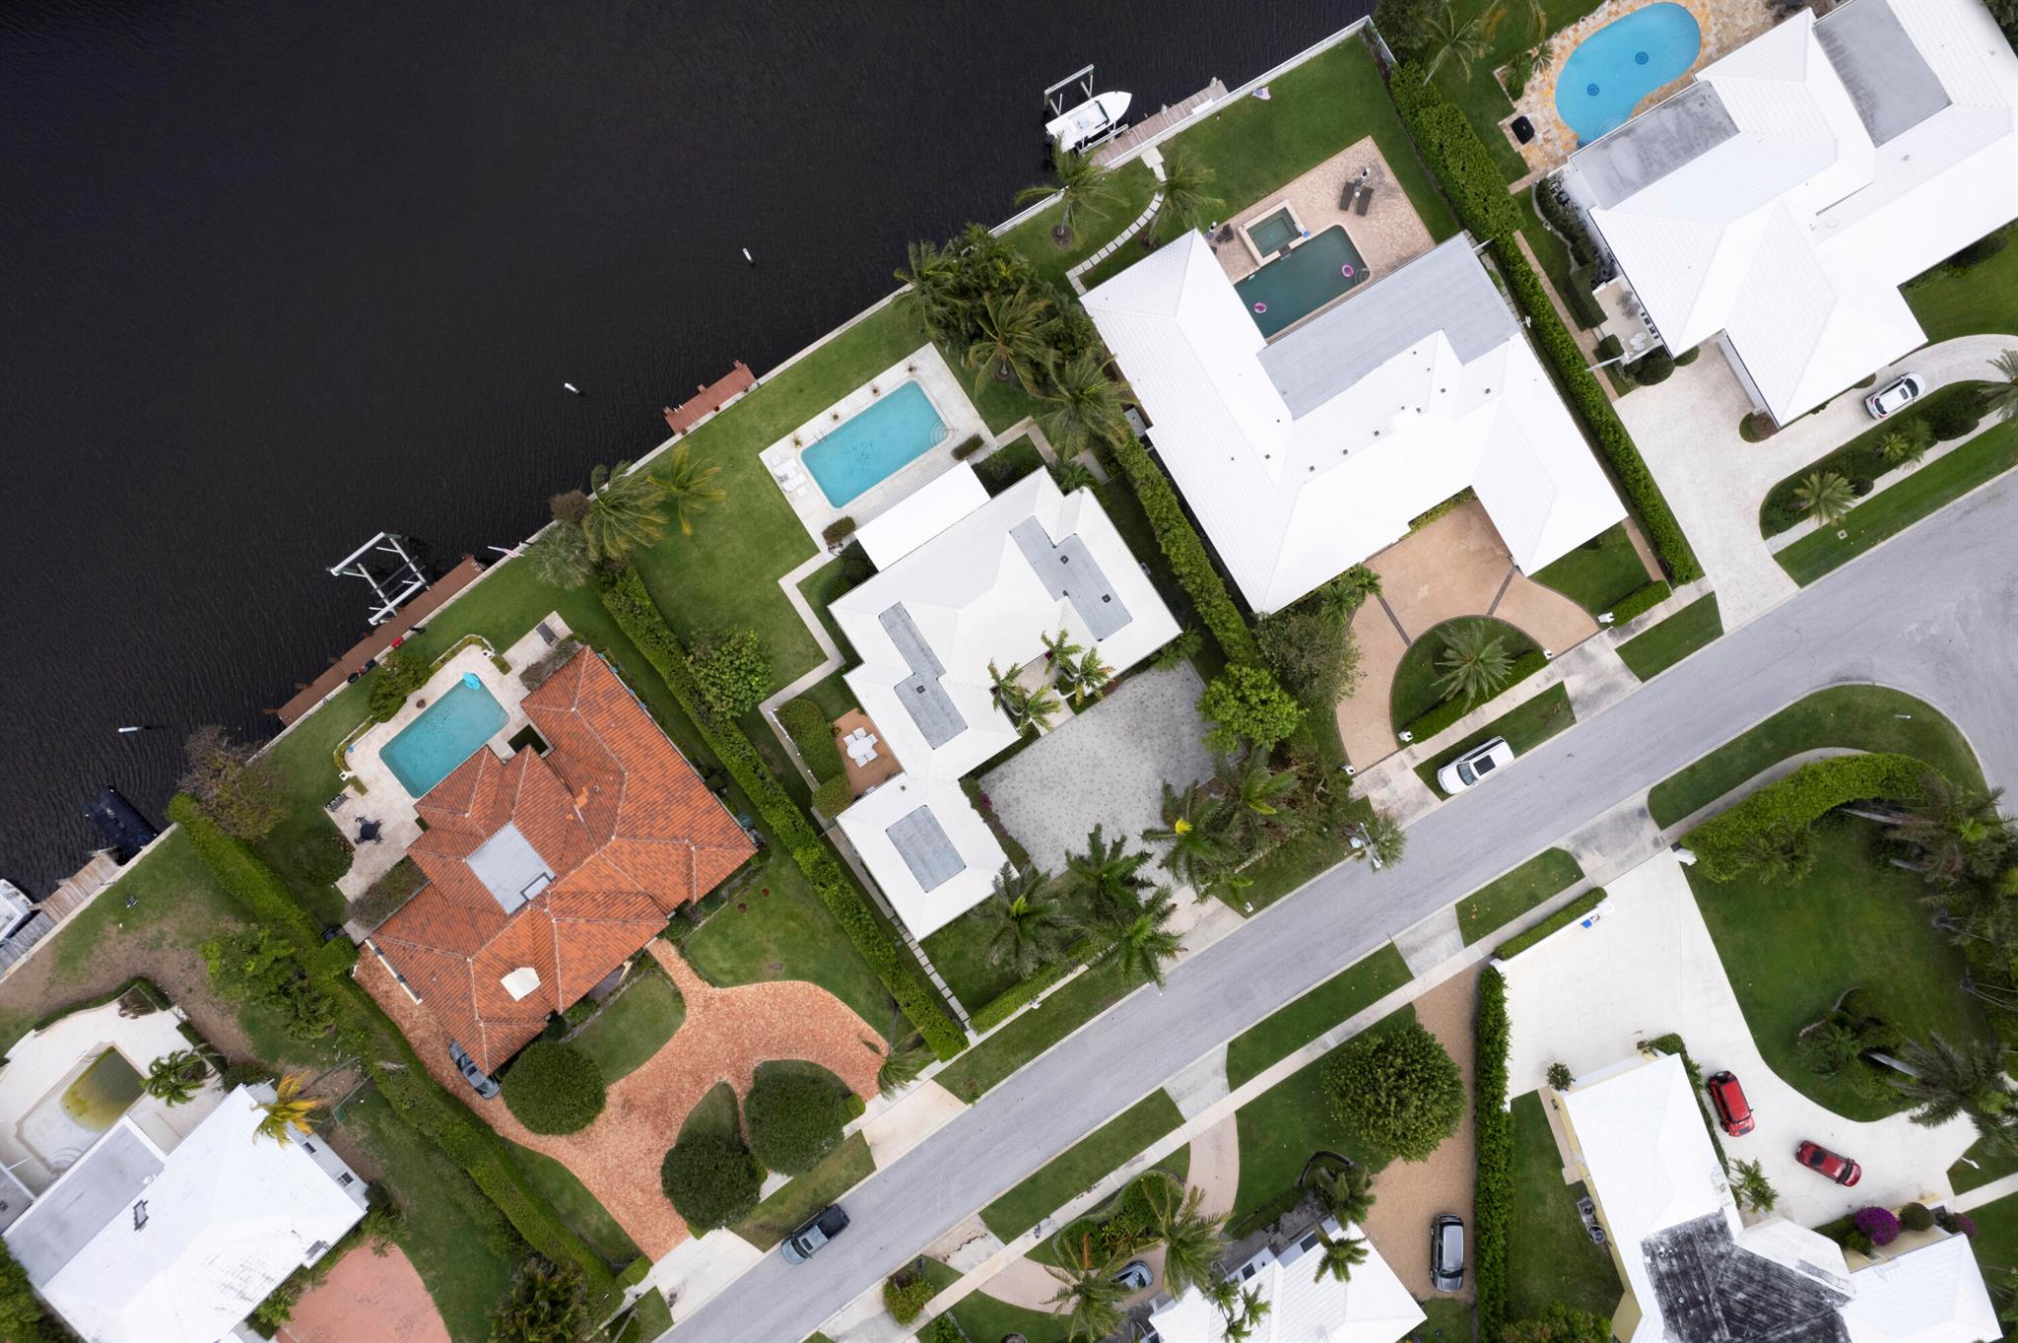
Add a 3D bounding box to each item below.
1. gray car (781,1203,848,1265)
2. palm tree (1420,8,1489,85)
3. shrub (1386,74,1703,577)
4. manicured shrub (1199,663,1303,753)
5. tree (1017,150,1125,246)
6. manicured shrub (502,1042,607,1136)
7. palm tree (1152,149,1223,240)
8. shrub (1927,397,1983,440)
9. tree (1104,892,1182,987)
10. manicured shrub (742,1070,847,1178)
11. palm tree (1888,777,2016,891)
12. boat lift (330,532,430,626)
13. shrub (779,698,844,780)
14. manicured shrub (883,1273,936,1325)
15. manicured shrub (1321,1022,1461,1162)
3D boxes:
[{"bbox_3d":[-13.700,39.750,86.600,5.250,1.800,1.950,-37,90,0],"label":"gray car"},{"bbox_3d":[28.328,-39.787,80.156,4.410,6.500,4.810,0,91,0],"label":"palm tree"},{"bbox_3d":[37.909,-24.315,86.720,2.300,3.000,39.800,-30,90,0],"label":"shrub"},{"bbox_3d":[16.490,2.470,85.200,6.900,5.600,6.300,0,90,0],"label":"manicured shrub"},{"bbox_3d":[4.000,-31.100,82.900,6.700,9.000,5.900,0,90,0],"label":"tree"},{"bbox_3d":[-31.752,29.154,86.033,6.600,4.800,6.600,0,90,0],"label":"manicured shrub"},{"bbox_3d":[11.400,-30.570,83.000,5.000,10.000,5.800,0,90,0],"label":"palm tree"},{"bbox_3d":[63.697,-16.932,83.288,3.400,1.400,2.120,-27,91,0],"label":"shrub"},{"bbox_3d":[8.900,17.700,83.900,5.300,7.100,6.100,0,90,0],"label":"tree"},{"bbox_3d":[-14.113,29.928,82.605,6.820,3.800,7.130,0,91,0],"label":"manicured shrub"},{"bbox_3d":[59.200,9.900,81.200,6.500,12.600,6.800,0,90,0],"label":"palm tree"},{"bbox_3d":[-43.950,-6.600,87.350,4.700,3.000,4.800,-36,90,0],"label":"boat lift"},{"bbox_3d":[-13.238,4.575,83.040,2.430,2.000,5.690,-30,91,0],"label":"shrub"},{"bbox_3d":[-7.019,44.384,87.097,3.400,3.000,3.400,0,90,0],"label":"manicured shrub"},{"bbox_3d":[26.647,29.038,85.368,9.300,6.400,9.300,0,90,0],"label":"manicured shrub"}]

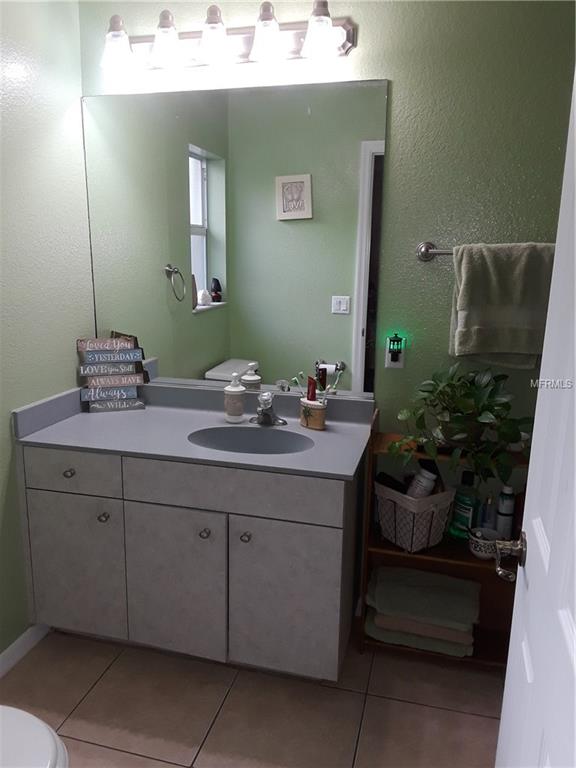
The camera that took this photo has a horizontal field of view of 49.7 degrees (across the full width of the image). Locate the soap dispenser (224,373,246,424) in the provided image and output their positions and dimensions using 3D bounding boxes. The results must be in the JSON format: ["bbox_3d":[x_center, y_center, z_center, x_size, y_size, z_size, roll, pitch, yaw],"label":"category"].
[{"bbox_3d":[-0.202,0.048,2.416,0.080,0.190,0.080,2,12,6],"label":"soap dispenser"}]

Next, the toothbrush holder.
[{"bbox_3d":[0.098,0.117,2.352,0.073,0.092,0.115,-9,16,-39],"label":"toothbrush holder"}]

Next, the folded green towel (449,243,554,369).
[{"bbox_3d":[0.726,-0.271,2.125,0.330,0.415,0.075,4,13,14],"label":"folded green towel"}]

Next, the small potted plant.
[{"bbox_3d":[0.586,0.120,2.120,0.485,0.375,0.340,4,13,14],"label":"small potted plant"}]

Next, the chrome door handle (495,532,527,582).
[{"bbox_3d":[0.409,0.318,1.140,0.058,0.072,0.140,4,13,14],"label":"chrome door handle"}]

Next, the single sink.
[{"bbox_3d":[-0.131,0.260,2.200,0.454,0.130,0.308,4,13,14],"label":"single sink"}]

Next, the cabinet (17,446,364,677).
[{"bbox_3d":[-0.318,0.581,2.374,1.145,0.795,0.540,4,13,14],"label":"cabinet"}]

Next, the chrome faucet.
[{"bbox_3d":[-0.082,0.100,2.323,0.148,0.132,0.145,4,13,14],"label":"chrome faucet"}]

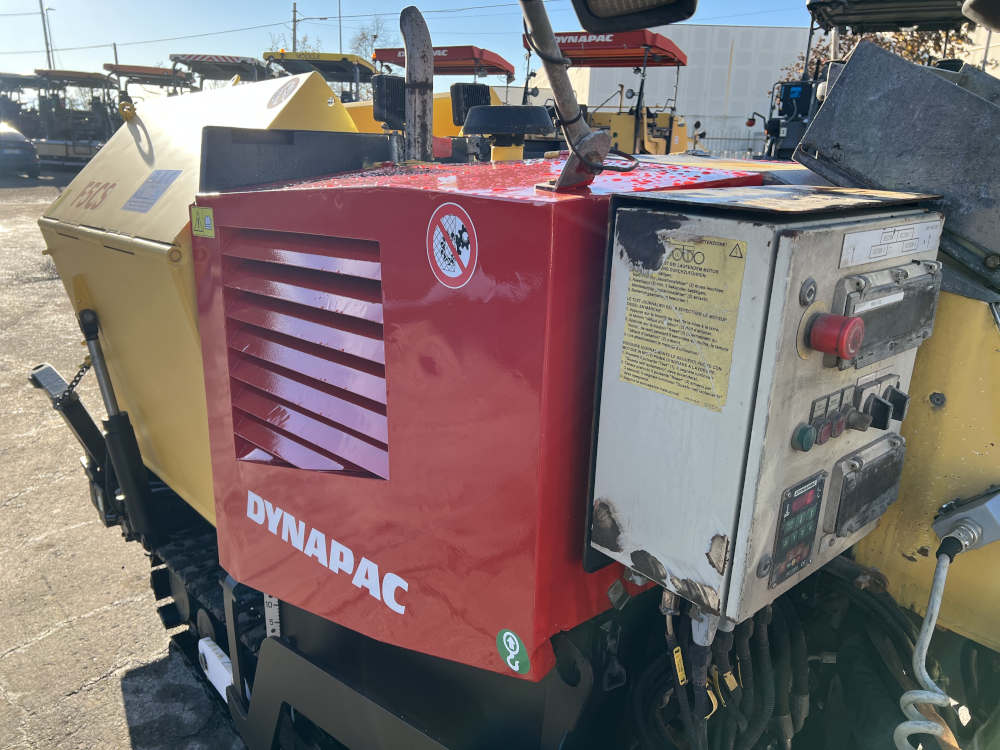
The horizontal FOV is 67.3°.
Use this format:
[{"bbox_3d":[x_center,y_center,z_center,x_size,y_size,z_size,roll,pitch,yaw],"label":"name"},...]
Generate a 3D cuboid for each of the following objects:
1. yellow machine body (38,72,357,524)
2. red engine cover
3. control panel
[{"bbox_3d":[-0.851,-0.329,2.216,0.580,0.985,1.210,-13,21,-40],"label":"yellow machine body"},{"bbox_3d":[-0.124,0.051,1.374,0.440,0.840,1.005,-13,21,-40],"label":"red engine cover"},{"bbox_3d":[0.314,0.009,0.883,0.350,0.425,0.221,-12,20,-38],"label":"control panel"}]

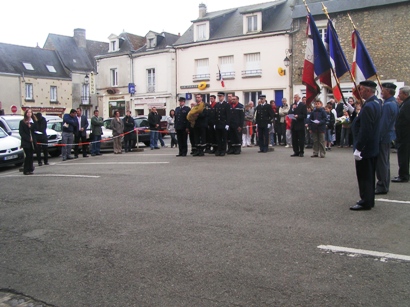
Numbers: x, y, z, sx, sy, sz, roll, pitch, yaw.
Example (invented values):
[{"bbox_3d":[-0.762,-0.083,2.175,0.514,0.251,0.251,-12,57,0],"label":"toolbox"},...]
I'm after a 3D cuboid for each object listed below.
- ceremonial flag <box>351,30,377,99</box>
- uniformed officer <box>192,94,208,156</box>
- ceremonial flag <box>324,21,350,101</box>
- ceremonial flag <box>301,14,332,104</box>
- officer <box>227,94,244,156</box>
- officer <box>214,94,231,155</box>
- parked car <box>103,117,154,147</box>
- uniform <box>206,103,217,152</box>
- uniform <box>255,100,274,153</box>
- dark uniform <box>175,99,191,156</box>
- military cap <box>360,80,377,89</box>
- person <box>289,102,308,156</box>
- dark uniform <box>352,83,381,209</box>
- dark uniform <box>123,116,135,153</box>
[{"bbox_3d":[2.439,-1.365,6.900,0.400,1.100,0.250,0,4,0],"label":"ceremonial flag"},{"bbox_3d":[-0.120,-0.803,12.850,0.530,1.770,0.420,1,5,16],"label":"uniformed officer"},{"bbox_3d":[2.134,-1.493,7.300,0.450,1.270,0.270,2,6,27],"label":"ceremonial flag"},{"bbox_3d":[1.651,-1.394,6.600,0.450,1.270,0.270,2,6,27],"label":"ceremonial flag"},{"bbox_3d":[0.946,-0.832,13.443,0.540,1.760,0.360,3,5,32],"label":"officer"},{"bbox_3d":[0.498,-0.831,12.800,0.510,1.820,0.360,1,5,12],"label":"officer"},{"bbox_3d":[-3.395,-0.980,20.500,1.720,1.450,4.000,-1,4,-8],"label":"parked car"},{"bbox_3d":[0.237,-0.780,13.650,0.510,1.540,0.340,1,5,16],"label":"uniform"},{"bbox_3d":[1.828,-0.898,13.756,0.560,1.770,0.340,1,5,18],"label":"uniform"},{"bbox_3d":[-0.668,-0.778,13.287,0.530,1.740,0.340,1,5,18],"label":"dark uniform"},{"bbox_3d":[2.202,-0.924,6.047,0.250,0.110,0.210,2,5,22],"label":"military cap"},{"bbox_3d":[2.670,-0.800,12.800,0.450,1.750,0.550,-4,6,-37],"label":"person"},{"bbox_3d":[2.199,-0.103,6.117,0.420,1.750,0.560,2,5,22],"label":"dark uniform"},{"bbox_3d":[-2.983,-0.787,17.700,0.500,1.480,0.330,-1,5,-6],"label":"dark uniform"}]

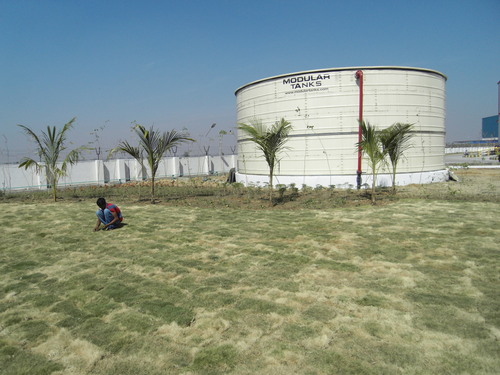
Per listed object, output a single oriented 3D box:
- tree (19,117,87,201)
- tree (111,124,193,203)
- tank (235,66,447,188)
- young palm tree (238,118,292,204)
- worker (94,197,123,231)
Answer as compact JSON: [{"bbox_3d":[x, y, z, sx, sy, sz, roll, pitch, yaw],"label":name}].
[{"bbox_3d":[-8.075,-1.150,14.187,2.605,3.471,2.498,-4,6,-29],"label":"tree"},{"bbox_3d":[-3.556,-0.843,12.625,2.882,2.872,2.585,-3,5,-16],"label":"tree"},{"bbox_3d":[5.257,-3.151,21.534,12.300,5.412,12.300,1,6,26],"label":"tank"},{"bbox_3d":[0.528,-0.851,11.520,1.733,2.846,1.876,-1,5,3],"label":"young palm tree"},{"bbox_3d":[-3.395,0.594,8.316,0.500,0.756,0.660,2,7,40],"label":"worker"}]

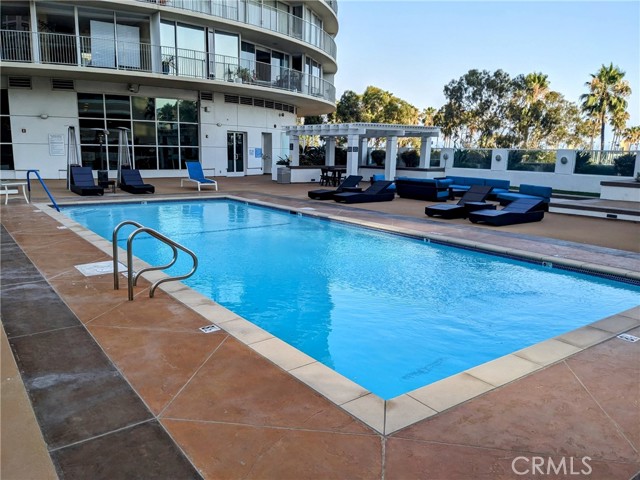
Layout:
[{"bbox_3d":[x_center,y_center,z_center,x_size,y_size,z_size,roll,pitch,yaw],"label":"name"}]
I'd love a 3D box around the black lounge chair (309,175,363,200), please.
[{"bbox_3d":[0.638,-1.846,17.494,2.005,0.764,0.692,-8,13,-41],"label":"black lounge chair"}]

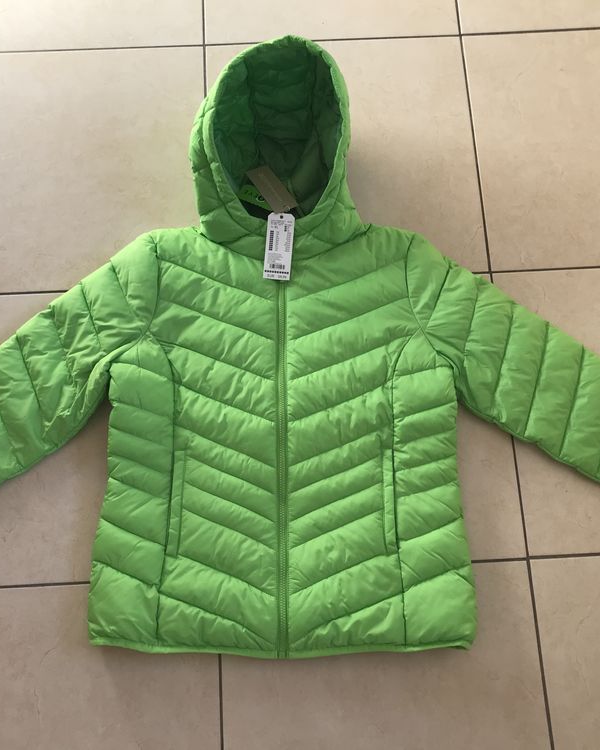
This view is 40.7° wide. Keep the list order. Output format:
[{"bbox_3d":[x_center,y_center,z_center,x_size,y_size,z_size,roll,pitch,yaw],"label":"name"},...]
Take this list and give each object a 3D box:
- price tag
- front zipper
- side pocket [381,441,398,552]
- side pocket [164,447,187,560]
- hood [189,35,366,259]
[{"bbox_3d":[-0.031,-0.196,1.230,0.040,0.004,0.110,4,74,1],"label":"price tag"},{"bbox_3d":[-0.026,0.113,1.176,0.020,0.015,0.565,0,74,0],"label":"front zipper"},{"bbox_3d":[0.126,0.178,1.148,0.020,0.015,0.147,-1,74,-1],"label":"side pocket"},{"bbox_3d":[-0.174,0.181,1.145,0.020,0.015,0.151,3,74,1],"label":"side pocket"},{"bbox_3d":[-0.034,-0.350,1.263,0.275,0.170,0.350,0,74,0],"label":"hood"}]

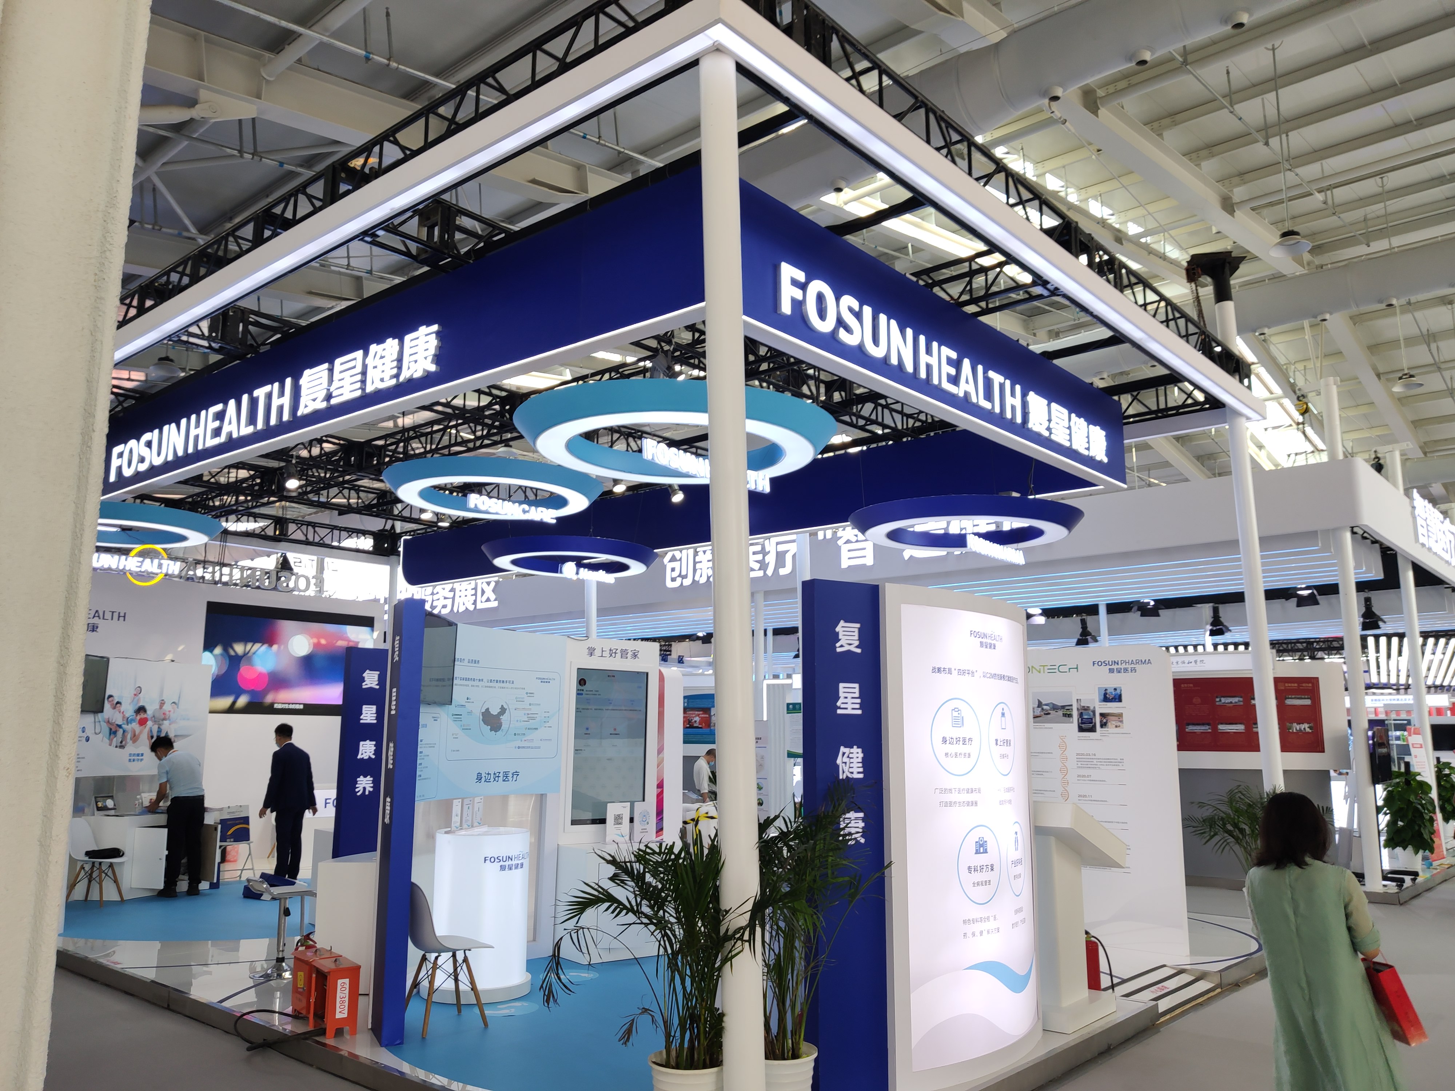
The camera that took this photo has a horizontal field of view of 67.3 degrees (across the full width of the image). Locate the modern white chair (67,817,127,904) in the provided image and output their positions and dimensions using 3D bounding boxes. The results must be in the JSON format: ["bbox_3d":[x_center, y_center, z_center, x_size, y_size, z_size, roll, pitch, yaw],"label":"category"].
[{"bbox_3d":[-6.149,3.076,10.696,0.530,0.820,0.470,-1,-9,5],"label":"modern white chair"}]

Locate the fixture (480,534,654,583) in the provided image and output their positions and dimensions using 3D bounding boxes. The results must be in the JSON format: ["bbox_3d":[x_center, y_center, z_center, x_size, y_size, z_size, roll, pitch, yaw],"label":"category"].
[{"bbox_3d":[-1.646,0.220,11.450,1.820,0.330,1.820,0,-10,0],"label":"fixture"}]

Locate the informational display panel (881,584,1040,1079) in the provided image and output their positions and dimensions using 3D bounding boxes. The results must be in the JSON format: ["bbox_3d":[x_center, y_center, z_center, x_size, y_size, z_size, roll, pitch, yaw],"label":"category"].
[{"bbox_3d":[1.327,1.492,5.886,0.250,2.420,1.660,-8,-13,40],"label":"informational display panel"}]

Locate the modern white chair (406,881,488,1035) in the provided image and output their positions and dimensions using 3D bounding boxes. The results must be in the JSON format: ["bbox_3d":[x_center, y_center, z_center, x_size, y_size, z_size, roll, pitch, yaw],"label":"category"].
[{"bbox_3d":[-1.650,2.379,6.410,0.540,0.810,0.470,8,-12,-37],"label":"modern white chair"}]

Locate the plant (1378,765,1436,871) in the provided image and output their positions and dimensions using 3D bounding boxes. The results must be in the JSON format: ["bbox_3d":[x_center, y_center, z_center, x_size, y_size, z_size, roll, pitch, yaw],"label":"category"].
[{"bbox_3d":[8.359,3.357,13.520,0.650,1.260,0.650,-8,-12,40],"label":"plant"}]

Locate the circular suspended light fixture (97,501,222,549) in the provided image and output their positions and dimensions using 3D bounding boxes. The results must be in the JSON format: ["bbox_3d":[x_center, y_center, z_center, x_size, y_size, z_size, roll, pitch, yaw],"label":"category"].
[{"bbox_3d":[-7.218,-0.214,12.848,2.380,0.180,2.380,0,-9,0],"label":"circular suspended light fixture"}]

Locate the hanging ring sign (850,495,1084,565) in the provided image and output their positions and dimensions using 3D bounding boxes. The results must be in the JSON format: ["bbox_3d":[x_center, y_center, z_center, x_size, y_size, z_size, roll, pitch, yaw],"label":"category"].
[{"bbox_3d":[2.071,-0.044,9.518,2.000,0.370,2.000,0,-10,0],"label":"hanging ring sign"}]

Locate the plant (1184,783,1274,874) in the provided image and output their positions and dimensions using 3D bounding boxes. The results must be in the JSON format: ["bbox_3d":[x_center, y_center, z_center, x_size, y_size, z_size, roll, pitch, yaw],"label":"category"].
[{"bbox_3d":[4.659,2.702,9.498,1.200,1.300,1.200,-8,-13,40],"label":"plant"}]

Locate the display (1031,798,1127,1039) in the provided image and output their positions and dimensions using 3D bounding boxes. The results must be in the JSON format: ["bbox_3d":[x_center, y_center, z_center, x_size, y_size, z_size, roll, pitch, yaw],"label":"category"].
[{"bbox_3d":[2.032,2.214,6.710,0.600,1.280,0.800,-8,-13,40],"label":"display"}]

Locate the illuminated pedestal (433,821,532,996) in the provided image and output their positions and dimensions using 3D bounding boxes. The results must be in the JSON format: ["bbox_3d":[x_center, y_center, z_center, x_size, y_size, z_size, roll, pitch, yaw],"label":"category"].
[{"bbox_3d":[-1.660,2.437,7.309,0.670,1.030,0.670,0,-9,0],"label":"illuminated pedestal"}]

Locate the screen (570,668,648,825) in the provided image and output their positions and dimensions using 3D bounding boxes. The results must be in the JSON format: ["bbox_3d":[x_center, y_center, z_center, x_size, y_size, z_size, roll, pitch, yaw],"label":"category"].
[{"bbox_3d":[-0.938,1.614,8.786,0.690,1.210,0.070,7,-11,-36],"label":"screen"}]

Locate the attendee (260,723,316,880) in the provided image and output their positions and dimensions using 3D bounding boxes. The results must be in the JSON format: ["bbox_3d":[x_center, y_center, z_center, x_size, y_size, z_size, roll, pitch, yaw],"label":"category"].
[{"bbox_3d":[-4.829,2.856,12.162,0.600,1.730,0.360,7,-11,-35],"label":"attendee"}]

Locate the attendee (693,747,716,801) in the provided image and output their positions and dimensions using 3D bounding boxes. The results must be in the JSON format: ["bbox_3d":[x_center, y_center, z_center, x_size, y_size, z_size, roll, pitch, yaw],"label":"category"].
[{"bbox_3d":[-0.216,3.353,13.875,0.450,1.500,0.500,-1,-10,6],"label":"attendee"}]

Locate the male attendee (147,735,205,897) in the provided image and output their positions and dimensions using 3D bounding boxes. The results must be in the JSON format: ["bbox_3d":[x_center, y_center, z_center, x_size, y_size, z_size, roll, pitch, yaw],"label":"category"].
[{"bbox_3d":[-5.646,2.762,11.181,0.550,1.600,0.480,-7,-12,36],"label":"male attendee"}]

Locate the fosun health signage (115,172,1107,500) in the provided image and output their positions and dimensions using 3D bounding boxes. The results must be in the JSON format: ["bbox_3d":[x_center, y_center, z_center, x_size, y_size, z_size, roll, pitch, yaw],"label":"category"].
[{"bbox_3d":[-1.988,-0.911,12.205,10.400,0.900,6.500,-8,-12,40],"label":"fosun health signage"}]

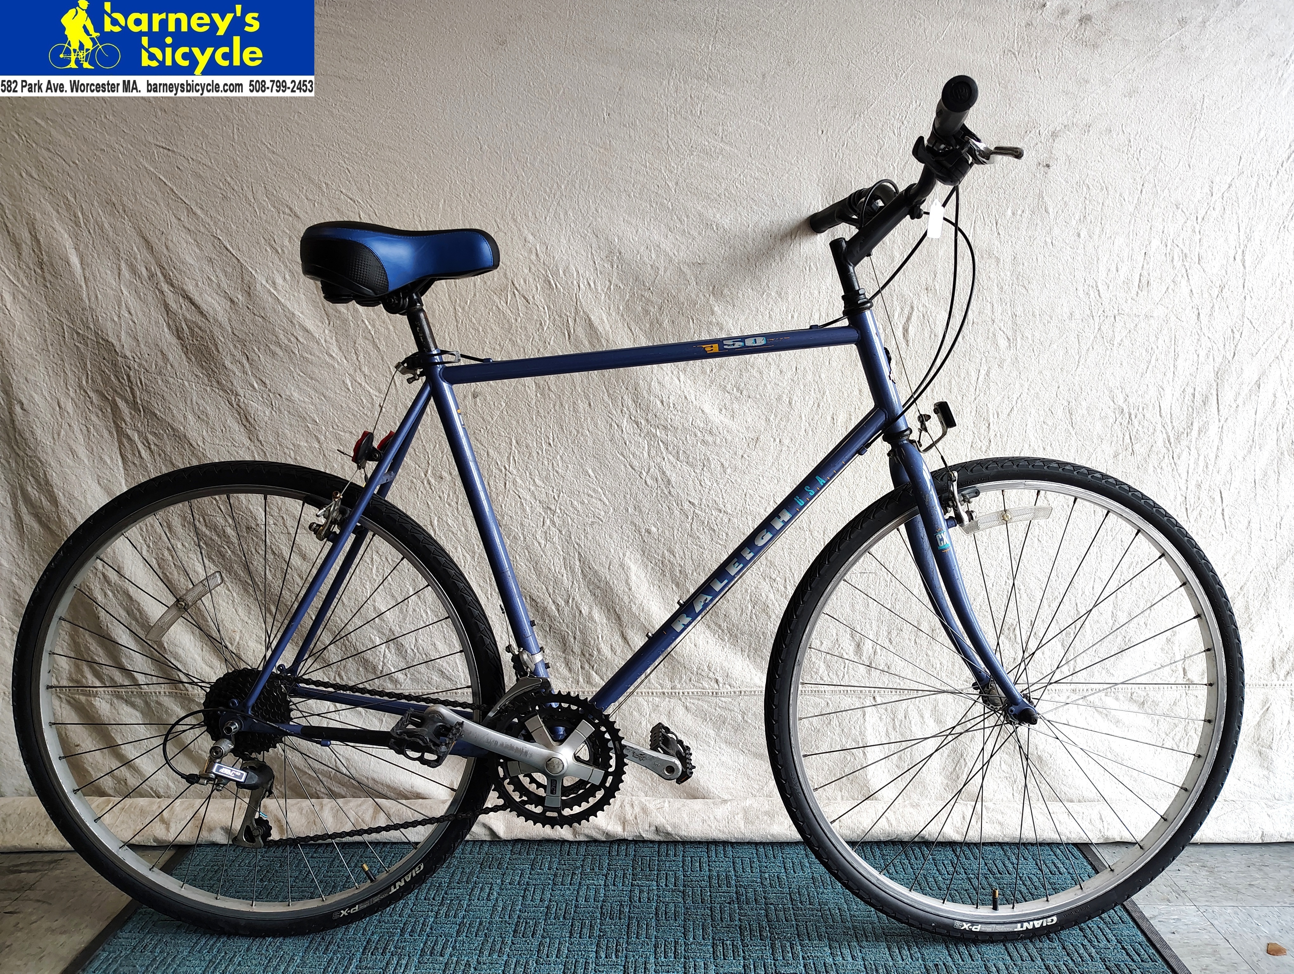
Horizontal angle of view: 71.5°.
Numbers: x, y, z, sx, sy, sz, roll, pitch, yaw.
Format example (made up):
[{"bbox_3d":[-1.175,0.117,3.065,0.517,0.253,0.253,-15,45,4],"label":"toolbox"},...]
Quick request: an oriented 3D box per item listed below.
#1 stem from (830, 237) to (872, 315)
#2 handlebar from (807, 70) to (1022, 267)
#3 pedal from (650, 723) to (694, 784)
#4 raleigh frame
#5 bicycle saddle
[{"bbox_3d":[0.273,-0.284,1.211,0.044,0.102,0.041,-19,5,-2],"label":"stem"},{"bbox_3d":[0.342,-0.364,1.210,0.150,0.136,0.610,0,4,-3],"label":"handlebar"},{"bbox_3d":[0.040,0.418,1.417,0.027,0.074,0.090,-38,4,4],"label":"pedal"},{"bbox_3d":[-0.024,0.050,1.245,1.100,0.645,0.145,0,5,1],"label":"raleigh frame"},{"bbox_3d":[-0.324,-0.298,1.216,0.258,0.110,0.200,0,5,1],"label":"bicycle saddle"}]

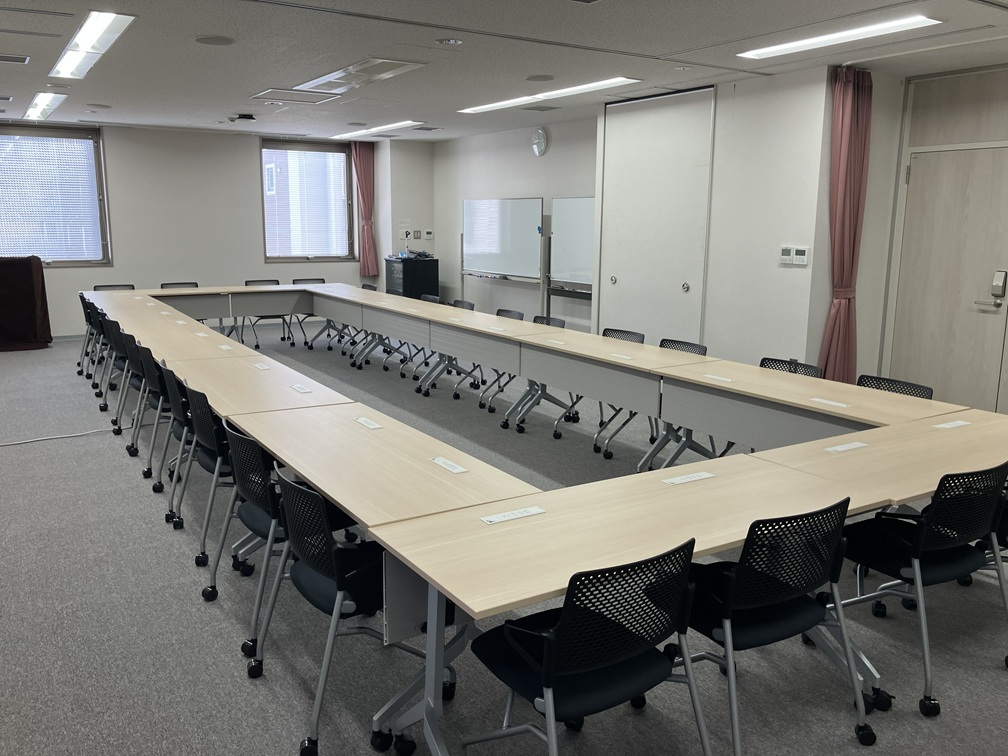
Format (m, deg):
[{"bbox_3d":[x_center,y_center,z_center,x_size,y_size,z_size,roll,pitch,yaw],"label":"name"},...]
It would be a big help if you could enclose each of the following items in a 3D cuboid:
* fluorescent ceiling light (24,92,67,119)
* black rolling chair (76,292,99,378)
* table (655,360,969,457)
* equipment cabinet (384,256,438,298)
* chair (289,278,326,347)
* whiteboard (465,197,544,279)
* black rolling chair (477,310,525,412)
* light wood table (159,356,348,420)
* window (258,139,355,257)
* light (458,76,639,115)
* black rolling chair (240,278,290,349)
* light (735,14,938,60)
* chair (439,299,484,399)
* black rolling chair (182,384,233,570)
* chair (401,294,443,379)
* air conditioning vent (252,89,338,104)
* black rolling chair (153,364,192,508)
[{"bbox_3d":[-4.845,-2.833,8.552,0.250,0.080,2.500,-6,13,-32],"label":"fluorescent ceiling light"},{"bbox_3d":[-4.193,-0.493,8.499,0.580,0.800,0.570,-6,13,-30],"label":"black rolling chair"},{"bbox_3d":[1.500,0.399,4.342,0.615,0.720,1.510,-6,13,-32],"label":"table"},{"bbox_3d":[-1.271,-1.120,11.293,0.550,1.010,0.590,-6,13,-32],"label":"equipment cabinet"},{"bbox_3d":[-2.410,-0.871,10.448,0.570,0.800,0.580,-6,13,-28],"label":"chair"},{"bbox_3d":[-0.047,-1.692,9.807,0.070,0.905,1.810,-6,13,-32],"label":"whiteboard"},{"bbox_3d":[-0.076,-0.177,7.089,0.565,0.775,0.570,-6,13,-32],"label":"black rolling chair"},{"bbox_3d":[-1.338,0.362,4.344,0.595,0.720,1.520,-6,13,-32],"label":"light wood table"},{"bbox_3d":[-2.844,-2.599,11.974,1.380,1.690,0.130,-7,13,-33],"label":"window"},{"bbox_3d":[0.323,-2.626,7.609,0.240,0.060,2.570,-7,13,-33],"label":"light"},{"bbox_3d":[-2.929,-0.807,10.113,0.570,0.800,0.580,-6,13,-28],"label":"black rolling chair"},{"bbox_3d":[2.038,-2.129,5.101,0.250,0.060,1.310,-7,13,-33],"label":"light"},{"bbox_3d":[-0.520,-0.334,7.814,0.560,0.780,0.560,-7,13,-32],"label":"chair"},{"bbox_3d":[-1.310,0.413,4.000,0.560,0.780,0.560,-7,13,-32],"label":"black rolling chair"},{"bbox_3d":[-0.887,-0.439,8.330,0.560,0.780,0.560,-7,13,-32],"label":"chair"},{"bbox_3d":[-1.937,-2.612,7.561,0.650,0.040,0.660,-7,13,-33],"label":"air conditioning vent"},{"bbox_3d":[-1.631,0.299,4.506,0.570,0.775,0.570,-6,13,-32],"label":"black rolling chair"}]

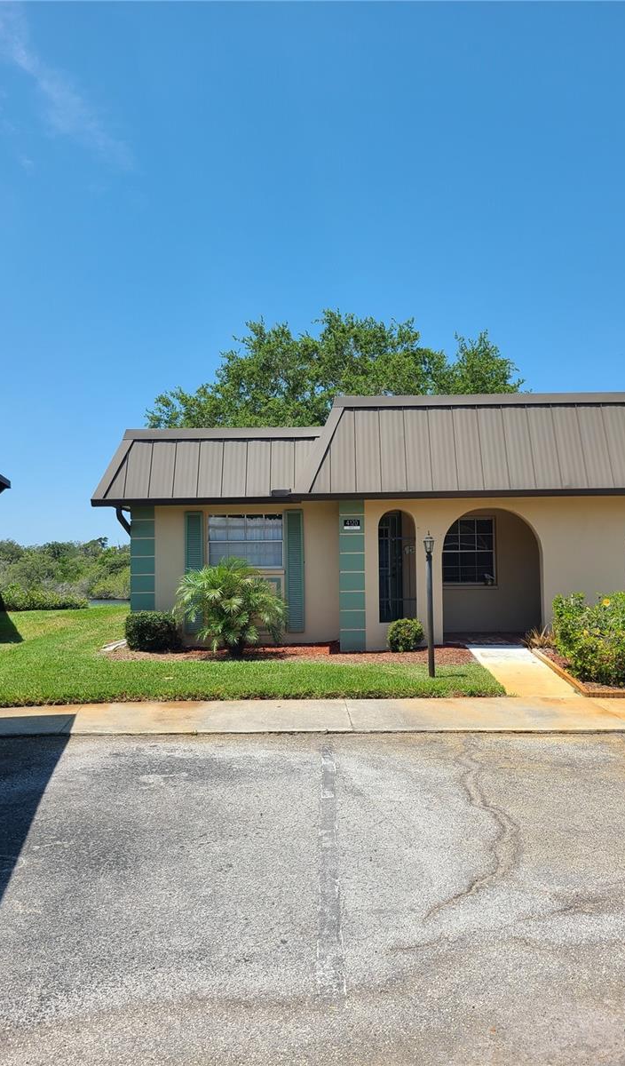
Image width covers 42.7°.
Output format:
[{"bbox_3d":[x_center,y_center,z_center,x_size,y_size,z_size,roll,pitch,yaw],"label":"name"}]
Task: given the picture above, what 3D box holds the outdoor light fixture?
[{"bbox_3d":[1.569,0.951,10.650,0.160,1.940,0.160,-1,-2,0],"label":"outdoor light fixture"}]

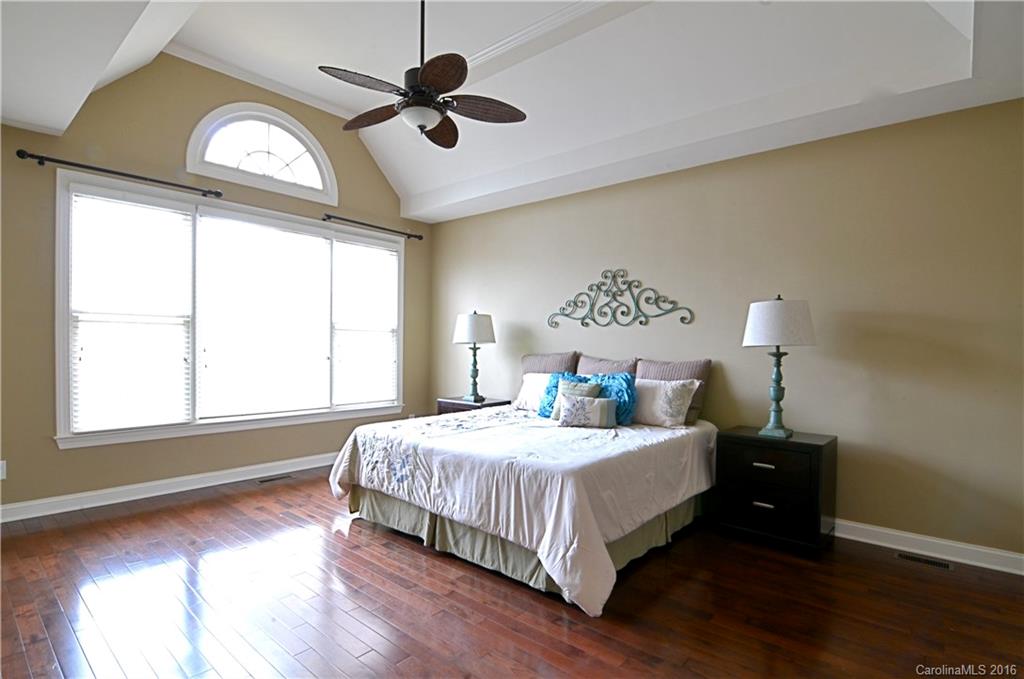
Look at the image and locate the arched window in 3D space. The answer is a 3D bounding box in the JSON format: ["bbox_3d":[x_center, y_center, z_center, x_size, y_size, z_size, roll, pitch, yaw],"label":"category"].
[{"bbox_3d":[-2.505,-1.985,4.727,1.430,0.905,0.100,1,-1,-44],"label":"arched window"}]

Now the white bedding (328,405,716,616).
[{"bbox_3d":[0.137,0.960,3.460,2.135,0.650,1.756,0,0,40],"label":"white bedding"}]

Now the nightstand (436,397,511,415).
[{"bbox_3d":[-0.425,1.035,5.110,0.660,0.700,0.440,0,-1,41],"label":"nightstand"}]

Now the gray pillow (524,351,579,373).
[{"bbox_3d":[0.372,0.431,4.468,0.580,0.560,0.190,0,-16,38],"label":"gray pillow"}]

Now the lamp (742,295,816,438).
[{"bbox_3d":[1.785,0.174,3.066,0.434,0.955,0.434,0,0,40],"label":"lamp"}]

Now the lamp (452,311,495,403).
[{"bbox_3d":[-0.393,0.175,4.773,0.434,0.958,0.434,0,0,0],"label":"lamp"}]

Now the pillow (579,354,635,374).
[{"bbox_3d":[0.851,0.444,4.124,0.570,0.560,0.190,0,-16,38],"label":"pillow"}]

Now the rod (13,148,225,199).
[{"bbox_3d":[-3.077,-1.316,3.680,1.262,0.068,0.107,0,0,-44],"label":"rod"}]

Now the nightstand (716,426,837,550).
[{"bbox_3d":[1.925,1.040,3.310,0.670,0.685,0.420,0,-1,41],"label":"nightstand"}]

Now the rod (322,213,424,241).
[{"bbox_3d":[-1.619,-1.334,5.489,1.300,0.070,0.110,1,-1,-44],"label":"rod"}]

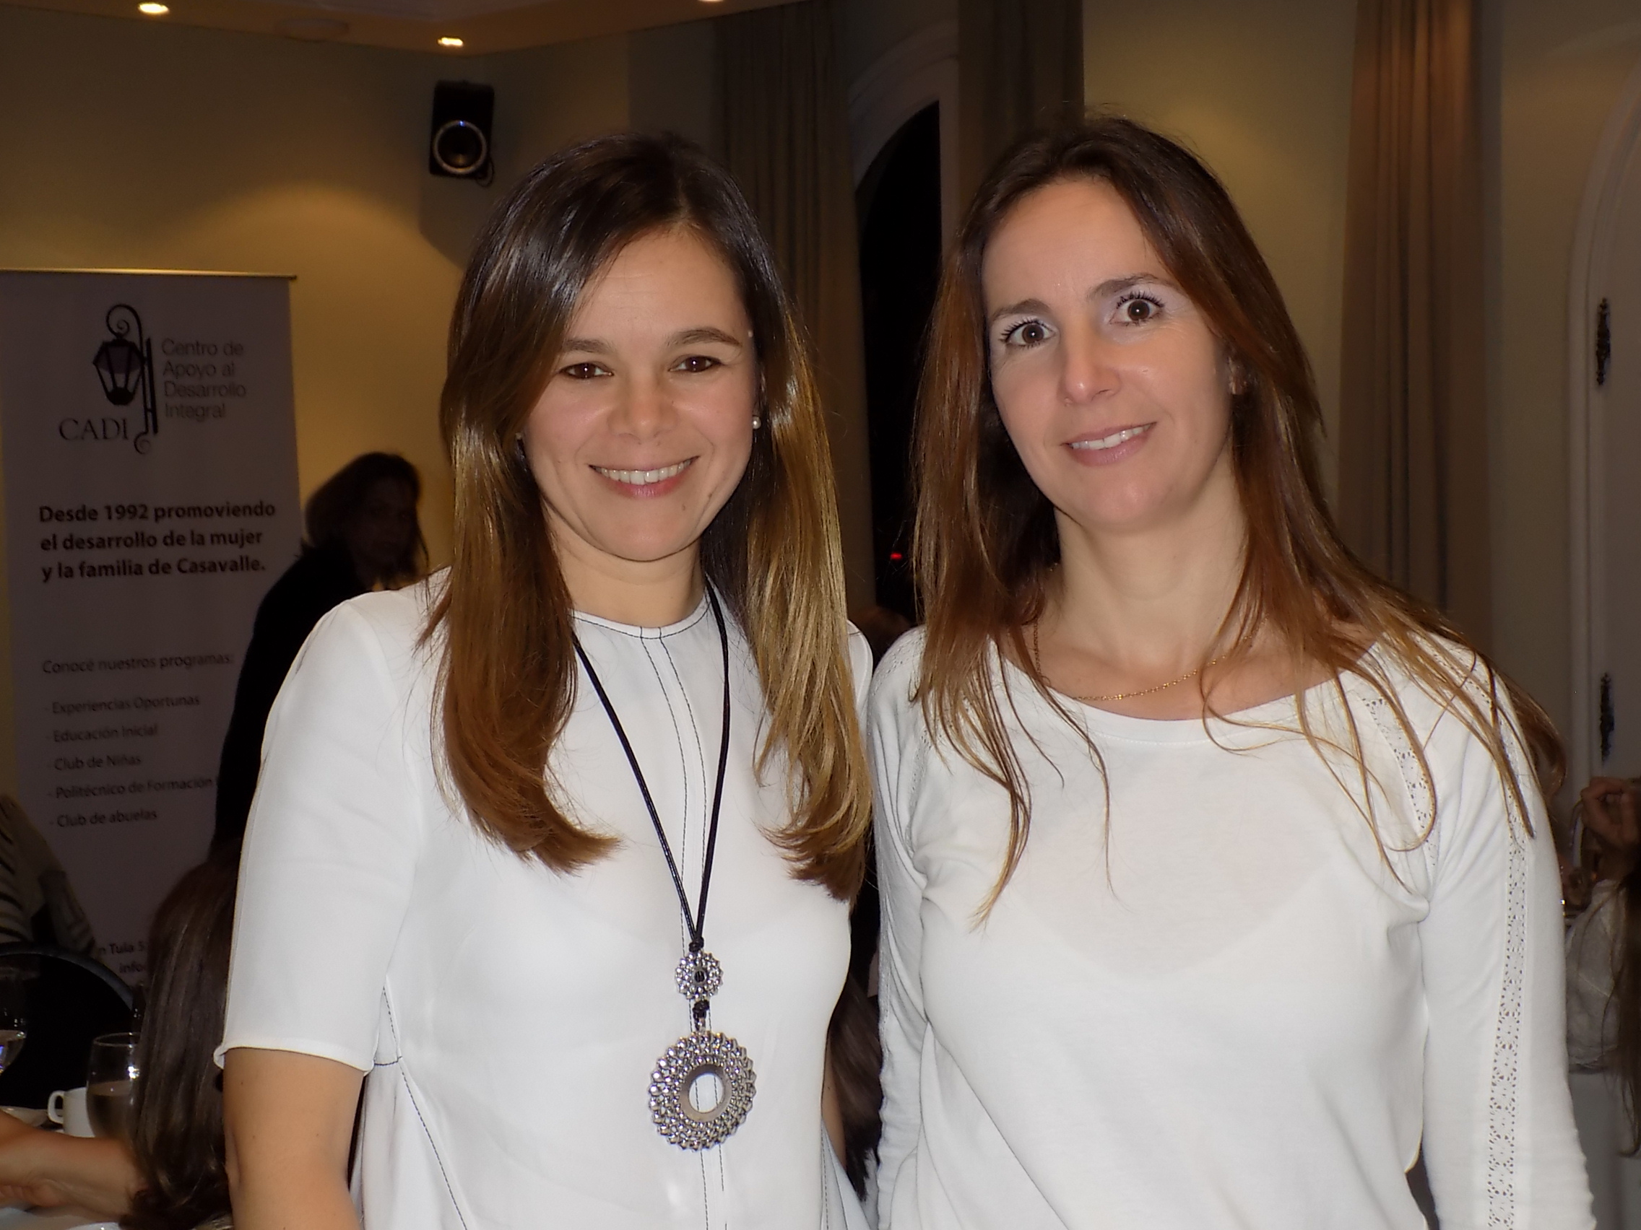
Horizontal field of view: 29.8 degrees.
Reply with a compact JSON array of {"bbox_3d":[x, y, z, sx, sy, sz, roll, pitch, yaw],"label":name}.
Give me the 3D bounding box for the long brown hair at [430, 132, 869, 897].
[{"bbox_3d":[-0.099,-0.058,1.800,0.250,0.440,0.240,-1,3,-2],"label":"long brown hair"}]

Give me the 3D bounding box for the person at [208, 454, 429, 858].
[{"bbox_3d":[-1.020,0.420,6.630,0.480,1.540,0.340,-2,3,-30],"label":"person"}]

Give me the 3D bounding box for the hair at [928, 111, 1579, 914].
[{"bbox_3d":[0.236,-0.055,1.740,0.345,0.440,0.250,0,3,16],"label":"hair"}]

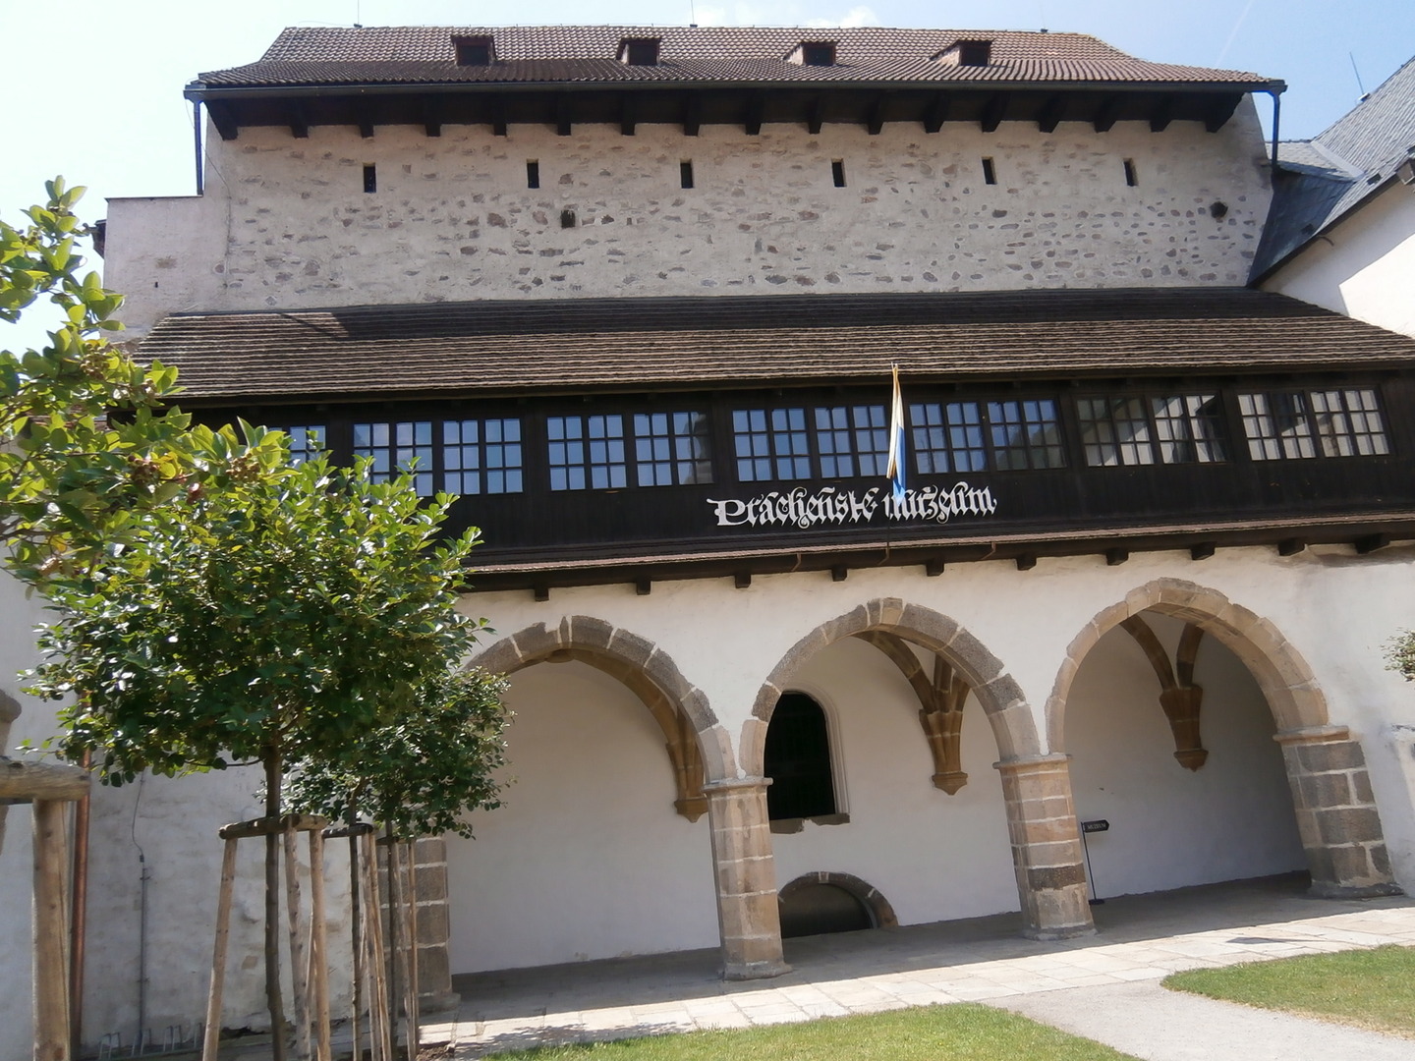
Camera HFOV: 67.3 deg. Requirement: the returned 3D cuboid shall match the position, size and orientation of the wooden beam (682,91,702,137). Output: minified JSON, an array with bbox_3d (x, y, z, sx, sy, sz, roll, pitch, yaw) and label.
[{"bbox_3d":[-0.188,-6.431,16.349,0.211,0.220,0.890,-3,-12,-8],"label":"wooden beam"}]

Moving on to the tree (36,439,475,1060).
[{"bbox_3d":[-2.033,1.425,4.866,2.086,3.732,2.086,-3,-13,-9],"label":"tree"}]

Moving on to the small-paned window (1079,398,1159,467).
[{"bbox_3d":[5.057,-1.224,13.150,0.892,0.917,0.088,-3,-13,-7],"label":"small-paned window"}]

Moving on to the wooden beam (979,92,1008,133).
[{"bbox_3d":[4.674,-6.745,17.067,0.239,0.220,0.870,-3,-12,-8],"label":"wooden beam"}]

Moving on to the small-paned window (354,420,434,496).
[{"bbox_3d":[-3.943,-0.899,13.363,0.973,0.984,0.080,-3,-13,-9],"label":"small-paned window"}]

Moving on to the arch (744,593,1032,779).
[{"bbox_3d":[2.183,1.963,13.537,3.820,2.111,0.500,-3,-12,-9],"label":"arch"}]

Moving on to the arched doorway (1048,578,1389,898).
[{"bbox_3d":[6.471,2.754,14.039,4.419,4.237,0.550,-3,-12,-9],"label":"arched doorway"}]

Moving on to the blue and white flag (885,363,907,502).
[{"bbox_3d":[2.327,-1.190,13.227,0.190,1.750,0.300,-3,7,-9],"label":"blue and white flag"}]

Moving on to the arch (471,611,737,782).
[{"bbox_3d":[-1.688,2.198,13.445,3.844,2.205,0.500,-3,-13,-9],"label":"arch"}]

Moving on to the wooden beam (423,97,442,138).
[{"bbox_3d":[-4.472,-6.679,17.220,0.200,0.270,0.620,-3,-13,-9],"label":"wooden beam"}]

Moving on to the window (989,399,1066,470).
[{"bbox_3d":[4.186,-1.243,14.011,0.945,0.947,0.090,-3,-12,-9],"label":"window"}]

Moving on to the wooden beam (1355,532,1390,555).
[{"bbox_3d":[9.395,0.189,15.013,0.160,0.200,0.420,-3,-13,-9],"label":"wooden beam"}]

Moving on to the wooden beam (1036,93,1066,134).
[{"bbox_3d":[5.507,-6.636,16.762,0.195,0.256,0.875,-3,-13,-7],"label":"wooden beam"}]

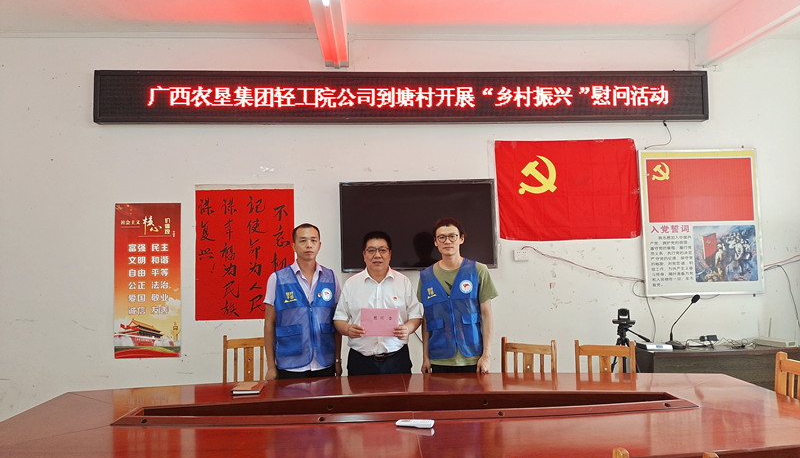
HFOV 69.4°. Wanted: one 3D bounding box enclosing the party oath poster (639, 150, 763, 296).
[{"bbox_3d":[2.454,-0.052,4.697,0.994,1.187,0.034,-1,-2,-4],"label":"party oath poster"}]

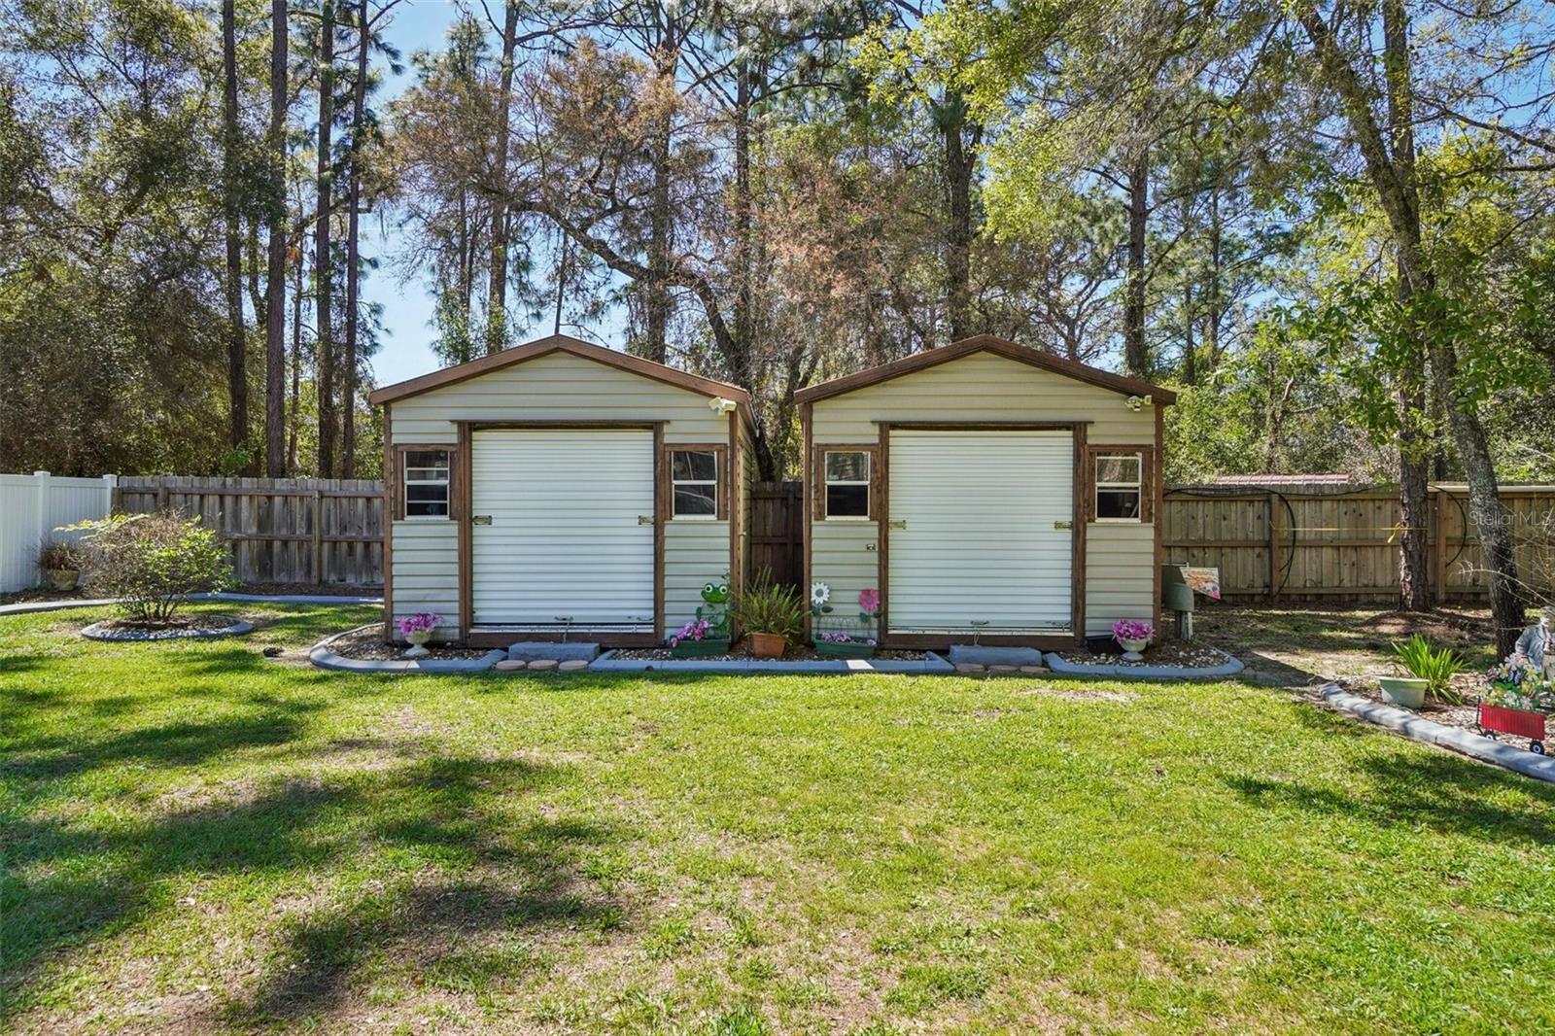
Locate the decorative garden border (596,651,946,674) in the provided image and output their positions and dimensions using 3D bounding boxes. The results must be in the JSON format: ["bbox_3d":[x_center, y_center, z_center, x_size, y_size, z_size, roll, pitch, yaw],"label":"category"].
[{"bbox_3d":[-0.050,1.314,8.660,3.240,0.090,0.700,0,1,0],"label":"decorative garden border"}]

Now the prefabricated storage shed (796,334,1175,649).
[{"bbox_3d":[2.122,-0.296,11.529,3.740,3.110,4.300,0,1,2],"label":"prefabricated storage shed"}]

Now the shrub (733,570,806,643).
[{"bbox_3d":[-0.074,0.832,8.920,0.660,0.650,0.600,0,1,0],"label":"shrub"}]

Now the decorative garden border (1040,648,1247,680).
[{"bbox_3d":[3.300,1.314,8.720,1.680,0.090,1.100,0,1,0],"label":"decorative garden border"}]

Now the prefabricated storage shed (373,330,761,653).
[{"bbox_3d":[-2.155,-0.305,11.840,3.780,3.140,4.730,0,1,0],"label":"prefabricated storage shed"}]

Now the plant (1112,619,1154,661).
[{"bbox_3d":[3.255,1.118,8.700,0.360,0.380,0.360,0,1,0],"label":"plant"}]

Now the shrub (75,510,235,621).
[{"bbox_3d":[-7.270,0.580,11.100,1.800,1.270,1.650,0,1,0],"label":"shrub"}]

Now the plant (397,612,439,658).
[{"bbox_3d":[-3.380,1.095,8.950,0.380,0.410,0.350,0,1,0],"label":"plant"}]

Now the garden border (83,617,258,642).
[{"bbox_3d":[-6.970,1.253,10.950,1.720,0.090,1.650,0,1,0],"label":"garden border"}]

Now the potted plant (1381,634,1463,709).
[{"bbox_3d":[4.580,1.091,6.750,0.530,0.510,0.430,0,1,0],"label":"potted plant"}]

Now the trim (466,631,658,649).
[{"bbox_3d":[-2.150,1.216,9.470,1.910,0.170,0.060,0,1,0],"label":"trim"}]

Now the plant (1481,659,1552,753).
[{"bbox_3d":[4.410,1.100,5.640,0.250,0.540,0.390,0,1,-25],"label":"plant"}]

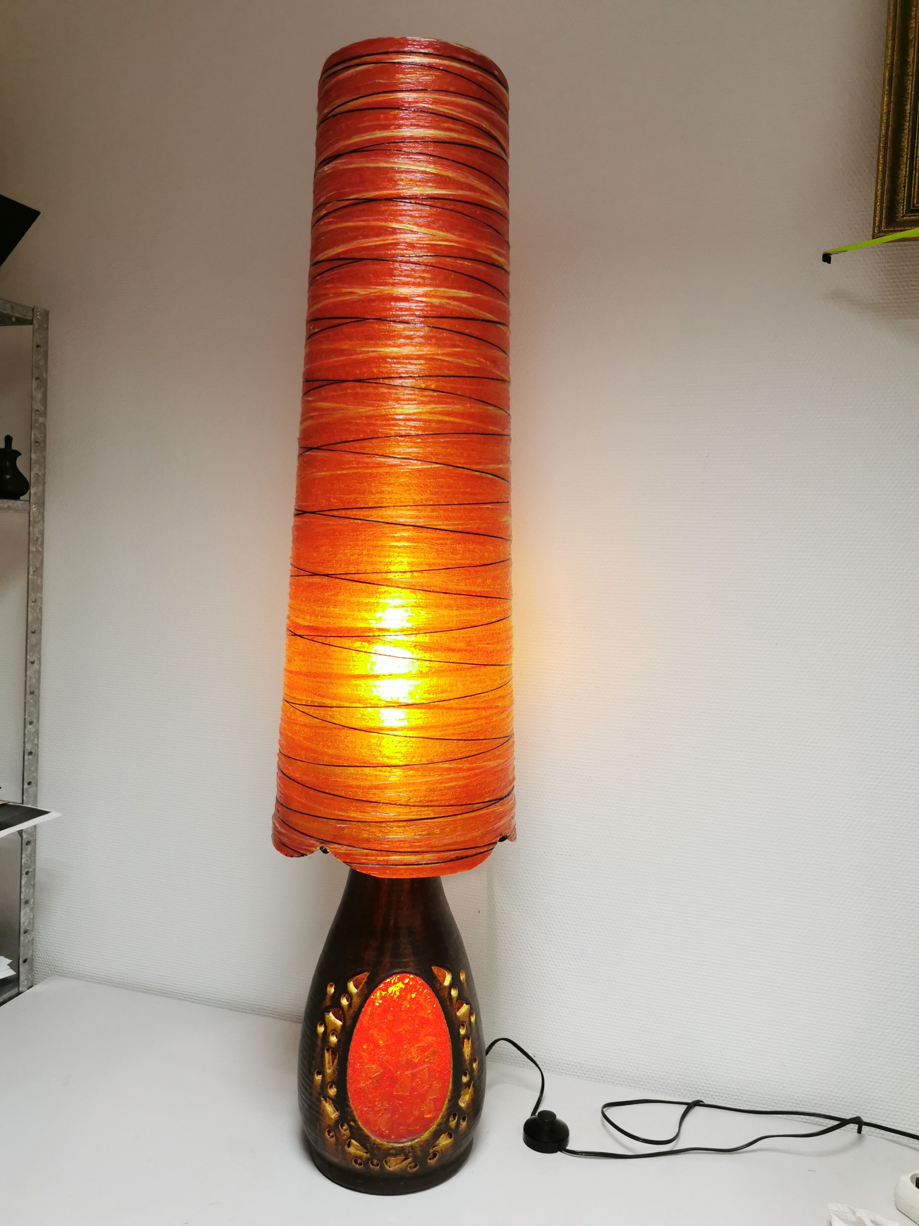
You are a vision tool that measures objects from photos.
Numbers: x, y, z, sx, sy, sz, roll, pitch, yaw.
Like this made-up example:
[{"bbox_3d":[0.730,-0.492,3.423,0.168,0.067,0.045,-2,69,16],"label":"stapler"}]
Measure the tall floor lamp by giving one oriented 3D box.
[{"bbox_3d":[-0.071,0.028,1.173,0.301,1.295,0.301,1,5,-8],"label":"tall floor lamp"}]

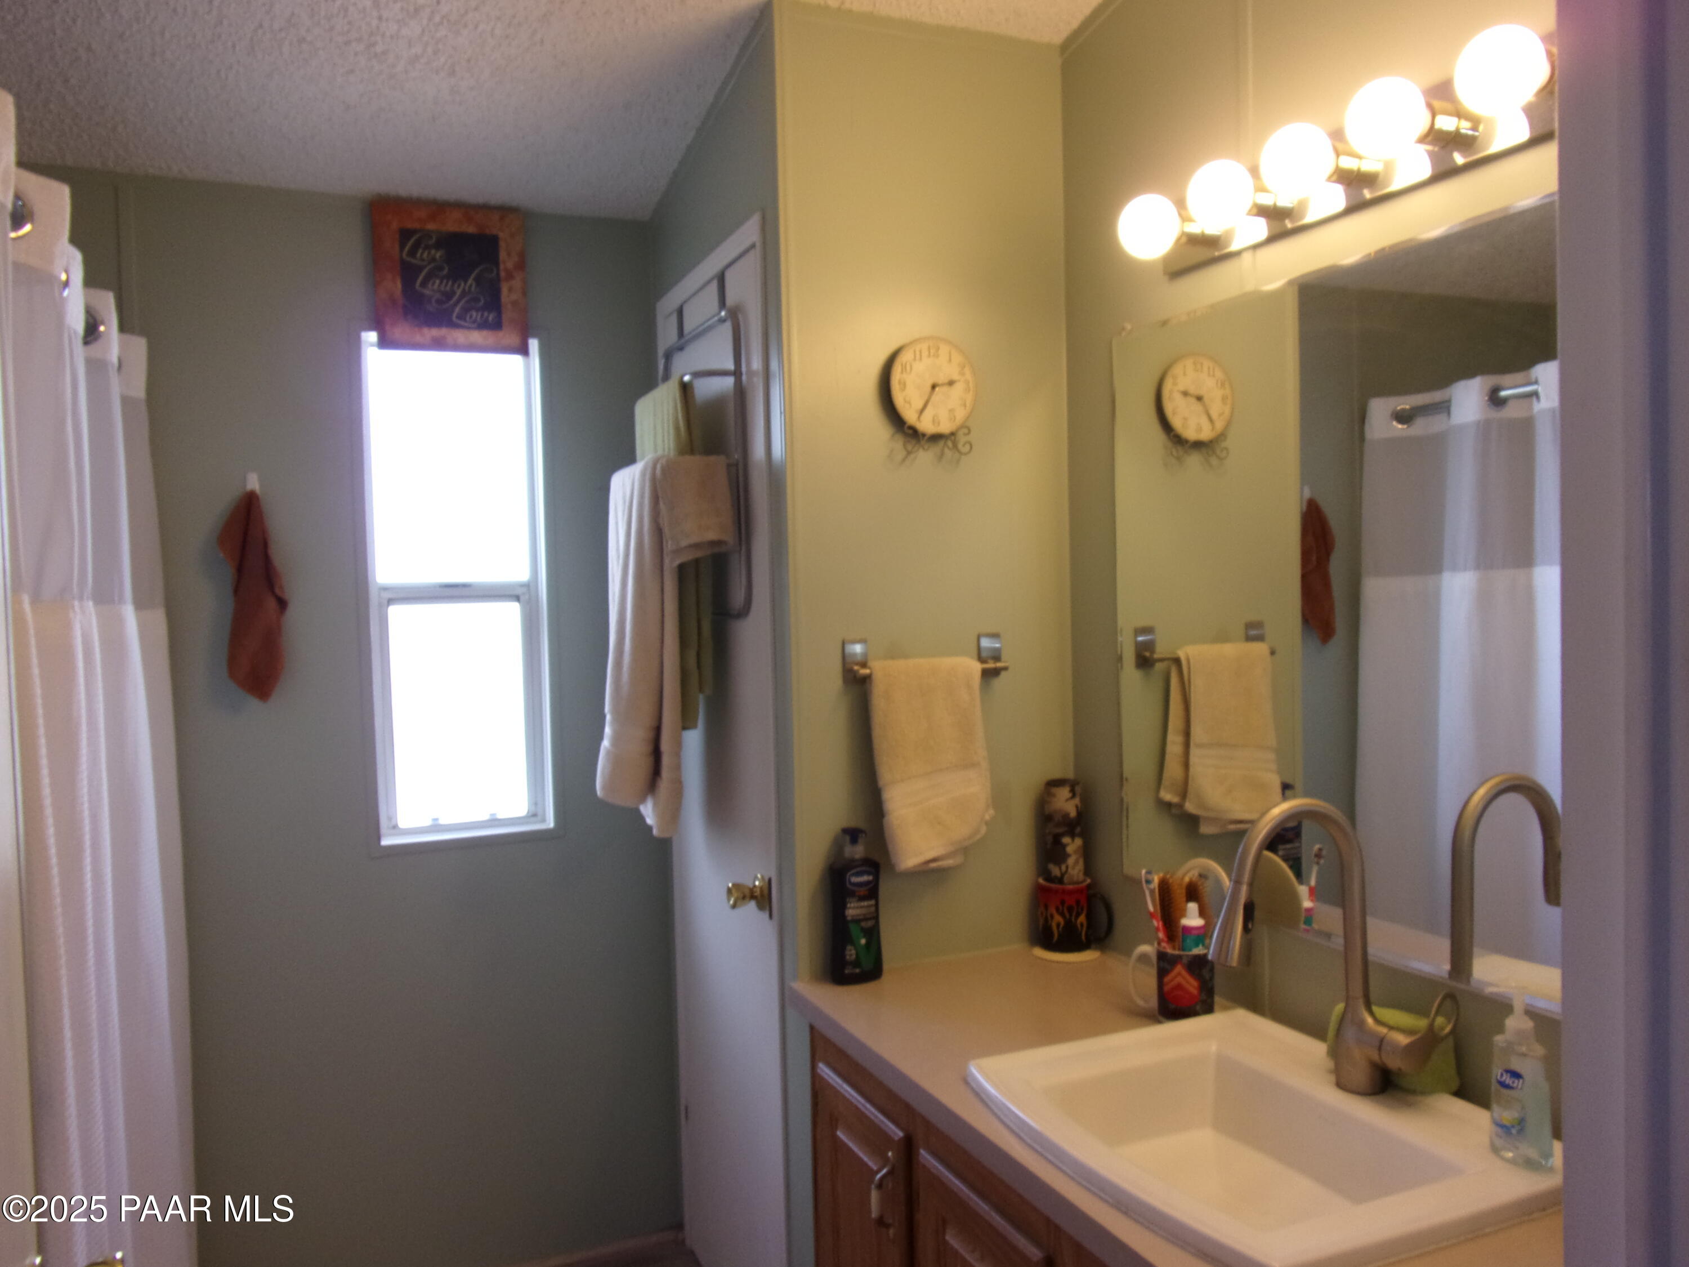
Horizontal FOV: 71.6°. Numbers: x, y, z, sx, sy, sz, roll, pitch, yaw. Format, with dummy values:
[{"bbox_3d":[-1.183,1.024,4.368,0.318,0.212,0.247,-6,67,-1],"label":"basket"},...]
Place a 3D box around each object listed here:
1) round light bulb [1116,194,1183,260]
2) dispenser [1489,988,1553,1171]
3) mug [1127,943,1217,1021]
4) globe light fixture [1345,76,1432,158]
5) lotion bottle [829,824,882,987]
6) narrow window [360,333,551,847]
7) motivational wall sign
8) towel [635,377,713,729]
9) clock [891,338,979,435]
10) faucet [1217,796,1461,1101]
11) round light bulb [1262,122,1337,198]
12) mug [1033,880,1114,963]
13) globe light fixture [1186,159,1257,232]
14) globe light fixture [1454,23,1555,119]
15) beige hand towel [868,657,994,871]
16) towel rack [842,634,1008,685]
[{"bbox_3d":[0.414,-0.552,1.593,0.090,0.086,0.086,-1,2,0],"label":"round light bulb"},{"bbox_3d":[0.669,0.435,1.160,0.046,0.164,0.061,-2,2,-25],"label":"dispenser"},{"bbox_3d":[0.468,0.499,1.682,0.119,0.102,0.080,-1,2,16],"label":"mug"},{"bbox_3d":[0.597,-0.568,1.294,0.082,0.082,0.082,-2,2,-26],"label":"globe light fixture"},{"bbox_3d":[0.017,0.412,1.785,0.082,0.230,0.050,-2,2,-25],"label":"lotion bottle"},{"bbox_3d":[-0.723,-0.086,2.207,0.313,0.939,0.060,-2,2,-25],"label":"narrow window"},{"bbox_3d":[-0.742,-0.669,2.220,0.272,0.274,0.025,-2,2,-26],"label":"motivational wall sign"},{"bbox_3d":[-0.305,-0.137,2.093,0.055,0.585,0.300,-2,2,-26],"label":"towel"},{"bbox_3d":[0.139,-0.400,1.911,0.160,0.160,0.036,-2,2,-26],"label":"clock"},{"bbox_3d":[0.554,0.367,1.310,0.240,0.352,0.155,-2,2,-26],"label":"faucet"},{"bbox_3d":[0.525,-0.547,1.357,0.090,0.086,0.086,-1,2,0],"label":"round light bulb"},{"bbox_3d":[0.395,0.482,1.998,0.124,0.112,0.088,-1,2,10],"label":"mug"},{"bbox_3d":[0.488,-0.567,1.520,0.082,0.082,0.082,-1,2,0],"label":"globe light fixture"},{"bbox_3d":[0.633,-0.542,1.127,0.090,0.086,0.086,-2,2,-25],"label":"globe light fixture"},{"bbox_3d":[0.132,0.199,1.825,0.206,0.318,0.065,-2,2,-25],"label":"beige hand towel"},{"bbox_3d":[0.140,0.040,1.839,0.279,0.070,0.055,-2,2,-25],"label":"towel rack"}]

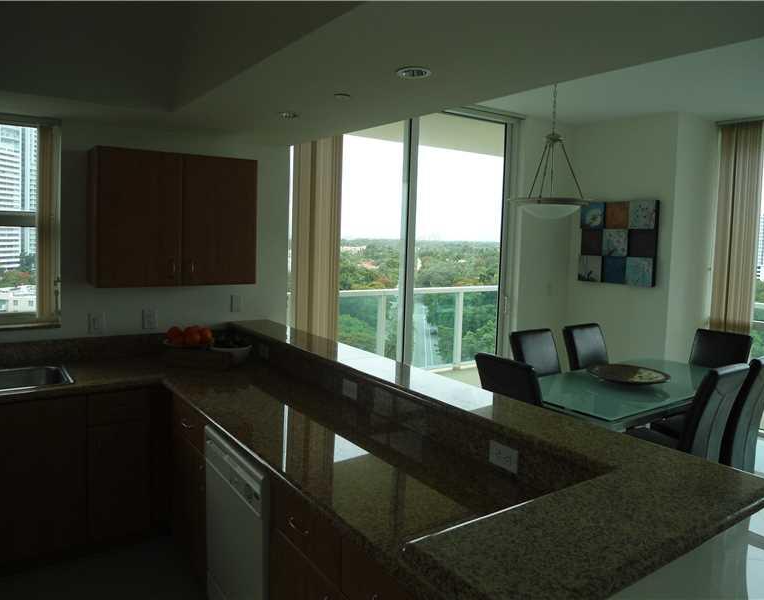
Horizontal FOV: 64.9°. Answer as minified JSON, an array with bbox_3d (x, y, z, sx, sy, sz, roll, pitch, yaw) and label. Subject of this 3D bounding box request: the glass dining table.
[{"bbox_3d":[1.677,0.921,4.027,1.830,0.750,0.880,-3,8,-34],"label":"glass dining table"}]

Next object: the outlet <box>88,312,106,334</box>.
[{"bbox_3d":[-1.672,0.139,3.537,0.085,0.120,0.012,-3,8,-34],"label":"outlet"}]

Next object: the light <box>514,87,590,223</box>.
[{"bbox_3d":[0.996,-0.911,3.508,0.470,0.860,0.470,-3,8,-34],"label":"light"}]

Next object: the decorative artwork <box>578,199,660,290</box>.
[{"bbox_3d":[2.066,-0.512,5.356,0.040,0.740,0.780,-3,8,-34],"label":"decorative artwork"}]

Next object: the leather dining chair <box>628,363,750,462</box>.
[{"bbox_3d":[1.781,0.842,3.622,0.440,1.000,0.580,-3,8,-34],"label":"leather dining chair"}]

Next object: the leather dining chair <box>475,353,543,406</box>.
[{"bbox_3d":[0.895,0.829,3.542,0.580,1.000,0.440,-3,8,-34],"label":"leather dining chair"}]

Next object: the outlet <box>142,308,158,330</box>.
[{"bbox_3d":[-1.432,0.127,3.701,0.080,0.120,0.012,-3,8,-34],"label":"outlet"}]

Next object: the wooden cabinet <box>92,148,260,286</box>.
[{"bbox_3d":[-1.235,-0.473,3.572,0.900,0.750,0.330,-3,8,-34],"label":"wooden cabinet"}]

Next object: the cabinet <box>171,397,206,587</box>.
[{"bbox_3d":[-0.645,0.864,2.951,0.600,0.760,0.510,-3,8,-34],"label":"cabinet"}]

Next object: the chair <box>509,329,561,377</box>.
[{"bbox_3d":[1.248,0.764,4.218,0.440,1.000,0.580,-3,8,-34],"label":"chair"}]

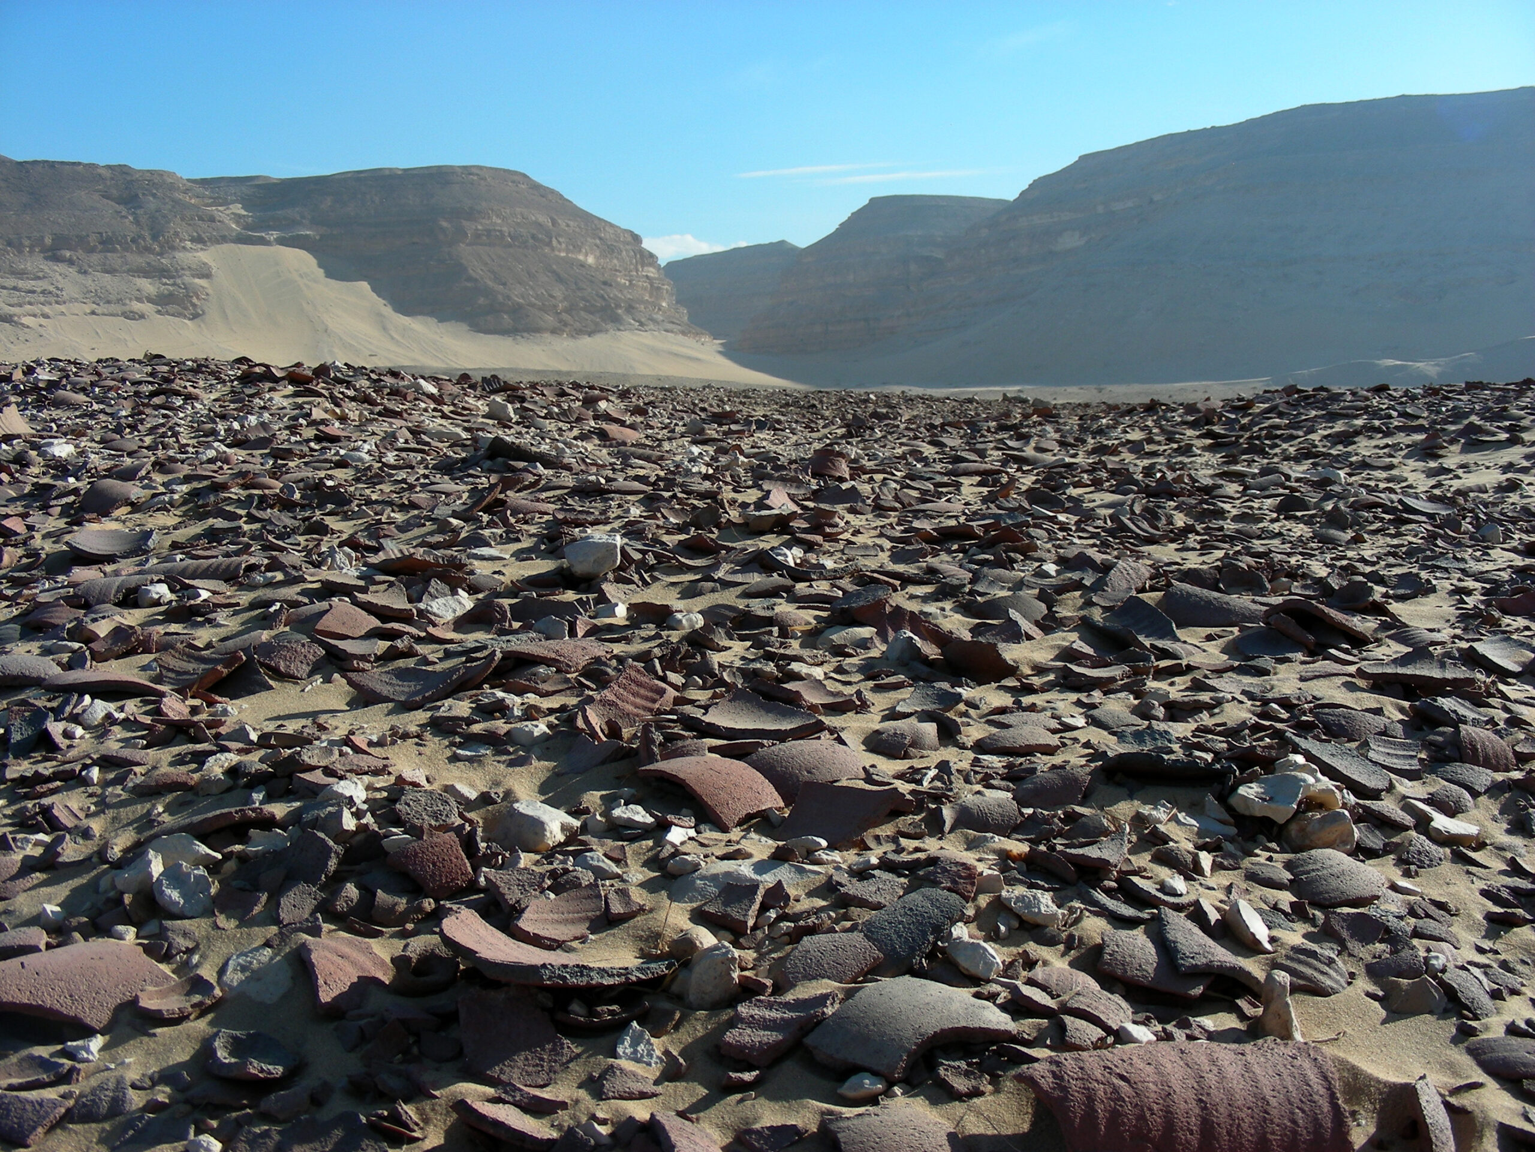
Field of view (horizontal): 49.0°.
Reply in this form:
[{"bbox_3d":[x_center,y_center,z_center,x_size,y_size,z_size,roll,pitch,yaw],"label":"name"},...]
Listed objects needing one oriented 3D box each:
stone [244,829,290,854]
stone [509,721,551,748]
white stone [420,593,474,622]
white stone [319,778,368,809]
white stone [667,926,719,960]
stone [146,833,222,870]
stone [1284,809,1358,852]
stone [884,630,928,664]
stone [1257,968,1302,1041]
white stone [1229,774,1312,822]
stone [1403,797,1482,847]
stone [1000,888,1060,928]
[{"bbox_3d":[-0.501,0.269,1.690,0.044,0.028,0.031,0,7,0],"label":"stone"},{"bbox_3d":[-0.334,0.222,2.366,0.059,0.031,0.044,0,6,0],"label":"stone"},{"bbox_3d":[-0.740,0.073,3.883,0.118,0.063,0.077,1,7,10],"label":"white stone"},{"bbox_3d":[-0.489,0.251,1.943,0.055,0.030,0.042,0,6,0],"label":"white stone"},{"bbox_3d":[-0.059,0.304,1.392,0.046,0.028,0.041,0,7,0],"label":"white stone"},{"bbox_3d":[-0.595,0.285,1.717,0.077,0.035,0.054,0,6,0],"label":"stone"},{"bbox_3d":[0.603,0.278,1.841,0.080,0.039,0.060,0,6,0],"label":"stone"},{"bbox_3d":[0.272,0.139,3.308,0.081,0.065,0.069,2,7,15],"label":"stone"},{"bbox_3d":[0.371,0.311,1.221,0.029,0.054,0.025,0,7,0],"label":"stone"},{"bbox_3d":[0.556,0.245,1.864,0.093,0.043,0.070,0,6,0],"label":"white stone"},{"bbox_3d":[0.811,0.295,2.026,0.090,0.048,0.045,5,8,35],"label":"stone"},{"bbox_3d":[0.233,0.292,1.490,0.051,0.028,0.036,-3,7,-25],"label":"stone"}]

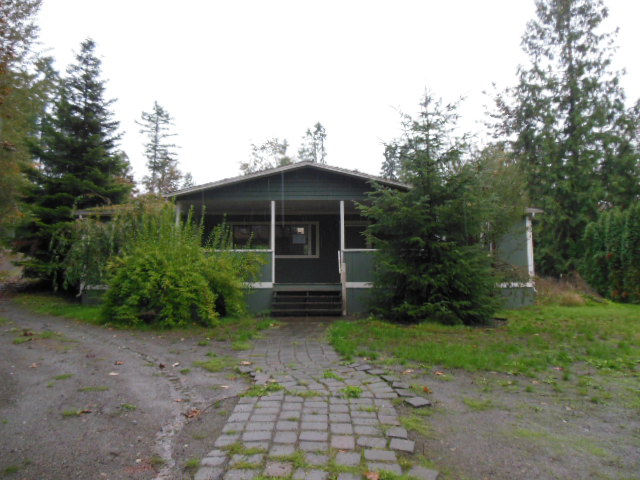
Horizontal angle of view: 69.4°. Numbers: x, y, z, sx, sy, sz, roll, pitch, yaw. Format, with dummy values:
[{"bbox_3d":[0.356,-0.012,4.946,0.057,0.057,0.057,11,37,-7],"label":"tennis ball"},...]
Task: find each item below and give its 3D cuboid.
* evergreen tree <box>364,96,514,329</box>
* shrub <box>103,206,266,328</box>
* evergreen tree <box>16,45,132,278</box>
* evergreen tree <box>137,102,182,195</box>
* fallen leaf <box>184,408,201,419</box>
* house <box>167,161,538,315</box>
[{"bbox_3d":[2.727,-0.828,10.928,3.543,5.412,3.400,0,-5,0],"label":"evergreen tree"},{"bbox_3d":[-3.311,0.558,10.899,3.723,2.632,2.900,0,-5,0],"label":"shrub"},{"bbox_3d":[-10.043,-3.202,18.900,4.747,10.569,4.600,0,-5,0],"label":"evergreen tree"},{"bbox_3d":[-14.210,-4.288,40.606,4.300,16.490,4.300,0,-5,0],"label":"evergreen tree"},{"bbox_3d":[-1.250,1.692,4.449,0.160,0.040,0.160,0,-5,0],"label":"fallen leaf"},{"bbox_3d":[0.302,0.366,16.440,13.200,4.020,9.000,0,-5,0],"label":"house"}]

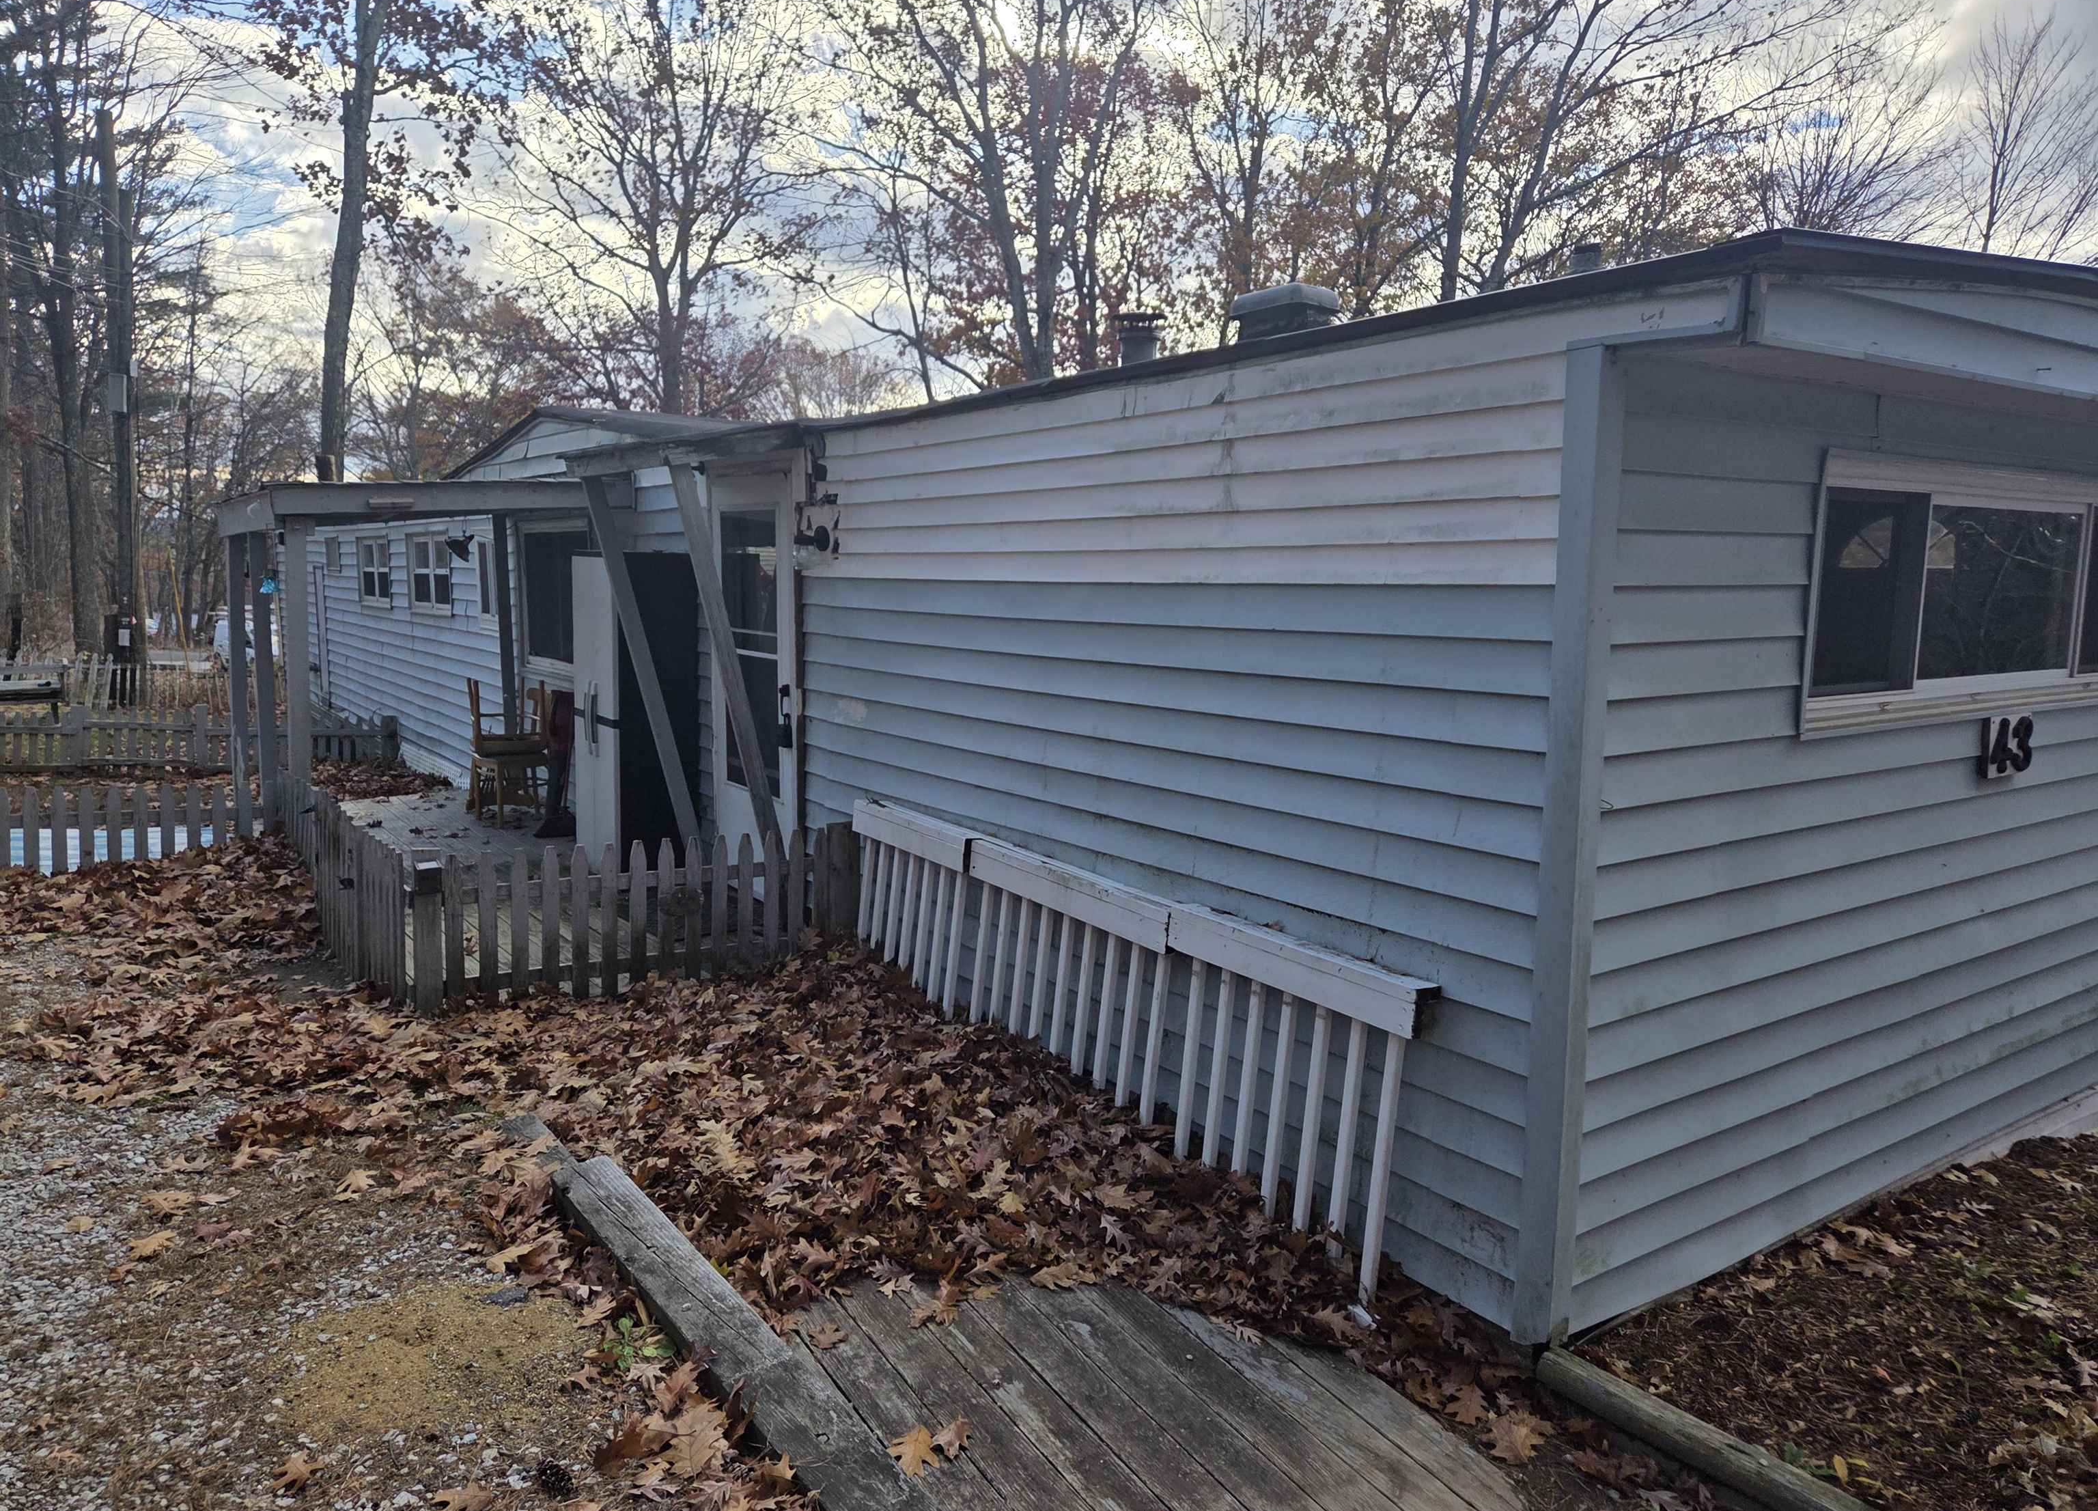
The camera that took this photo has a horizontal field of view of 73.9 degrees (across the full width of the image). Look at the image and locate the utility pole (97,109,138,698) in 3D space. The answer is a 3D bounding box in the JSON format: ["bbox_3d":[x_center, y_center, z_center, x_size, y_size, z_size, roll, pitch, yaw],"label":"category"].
[{"bbox_3d":[-14.019,-5.177,21.024,0.270,8.720,0.270,-2,8,-34],"label":"utility pole"}]

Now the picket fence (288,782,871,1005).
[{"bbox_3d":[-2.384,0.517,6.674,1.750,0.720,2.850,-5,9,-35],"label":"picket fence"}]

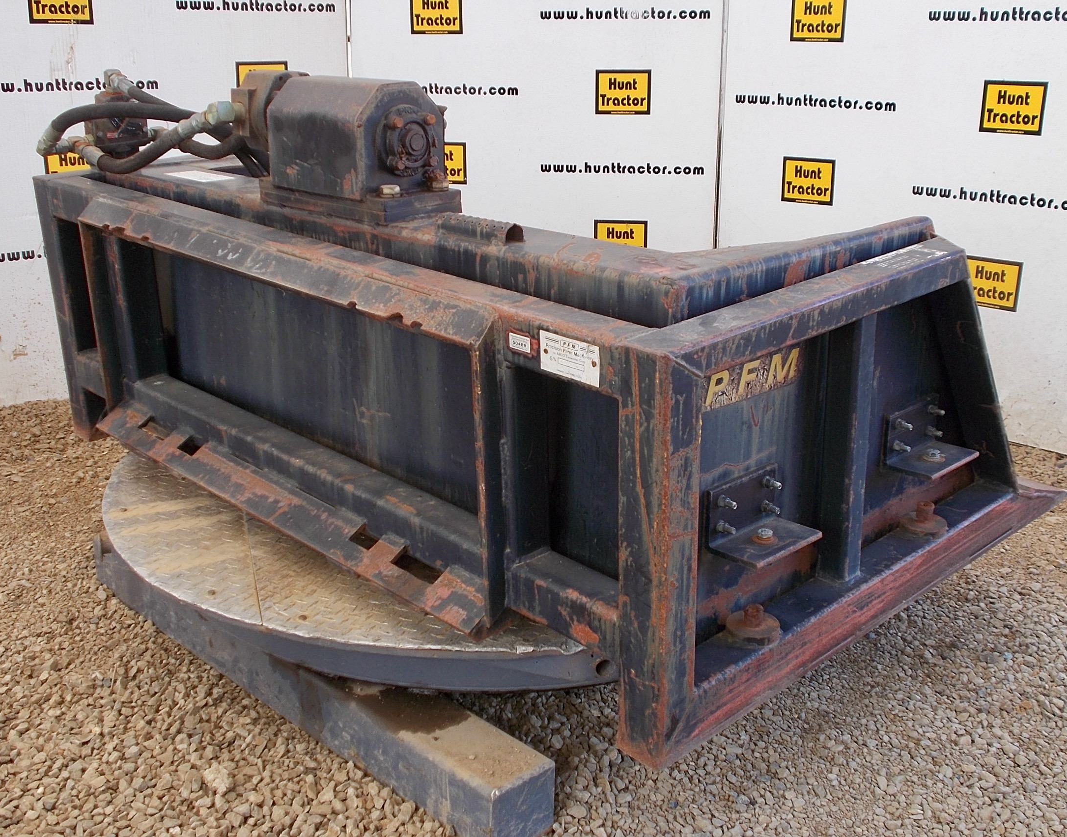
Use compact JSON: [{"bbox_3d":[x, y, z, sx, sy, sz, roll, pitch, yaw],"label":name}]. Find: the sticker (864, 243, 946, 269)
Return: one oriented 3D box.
[{"bbox_3d":[0.513,-0.222,1.729,0.150,0.003,0.050,-20,27,-39],"label":"sticker"}]

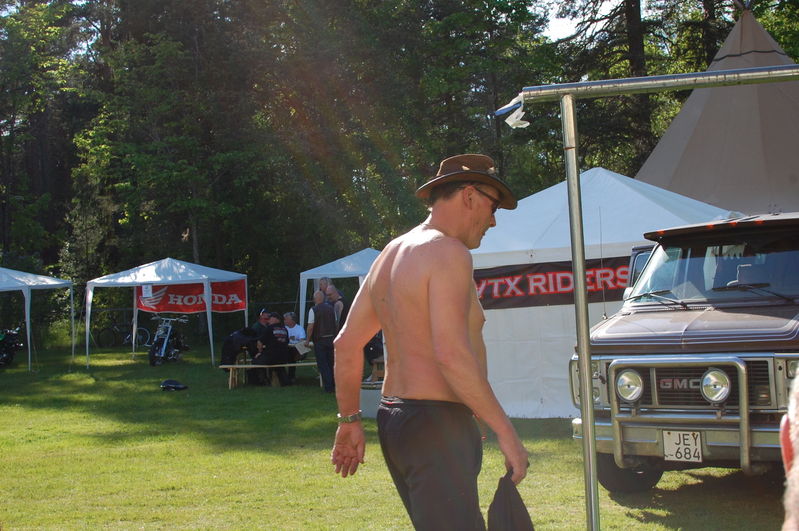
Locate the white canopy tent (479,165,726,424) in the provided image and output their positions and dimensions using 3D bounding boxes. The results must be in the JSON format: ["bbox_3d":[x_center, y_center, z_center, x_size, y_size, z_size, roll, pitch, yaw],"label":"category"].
[{"bbox_3d":[3.020,0.255,16.676,4.640,3.360,4.640,-3,-2,34],"label":"white canopy tent"}]

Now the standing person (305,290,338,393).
[{"bbox_3d":[-1.338,1.312,19.900,0.580,1.760,0.420,-2,-1,-12],"label":"standing person"}]

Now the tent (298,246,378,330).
[{"bbox_3d":[-0.637,0.882,26.400,3.000,2.540,3.000,-2,-1,2],"label":"tent"}]

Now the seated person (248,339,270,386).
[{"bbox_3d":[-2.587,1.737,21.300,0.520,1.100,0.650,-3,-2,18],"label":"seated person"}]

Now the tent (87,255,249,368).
[{"bbox_3d":[-5.566,1.091,28.026,3.000,2.550,3.000,-2,-1,8],"label":"tent"}]

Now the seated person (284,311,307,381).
[{"bbox_3d":[-1.939,1.534,21.700,0.550,1.320,0.750,-3,-2,37],"label":"seated person"}]

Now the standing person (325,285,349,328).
[{"bbox_3d":[-1.157,1.257,21.000,0.500,1.800,0.550,-1,-2,-23],"label":"standing person"}]

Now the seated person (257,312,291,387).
[{"bbox_3d":[-2.313,1.530,21.000,0.750,1.300,0.550,-3,-2,37],"label":"seated person"}]

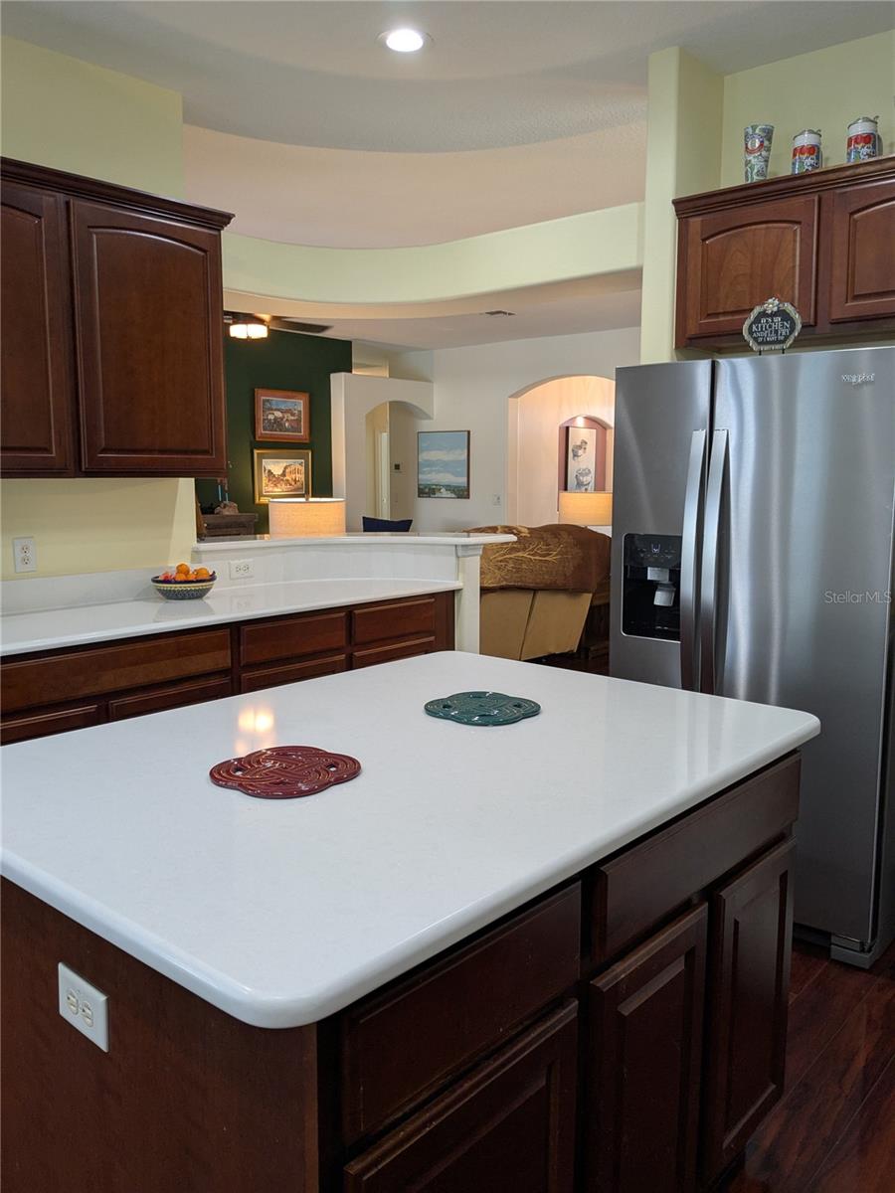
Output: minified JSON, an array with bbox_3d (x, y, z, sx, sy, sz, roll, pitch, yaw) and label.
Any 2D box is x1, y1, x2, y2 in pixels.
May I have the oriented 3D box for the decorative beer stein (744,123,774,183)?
[{"bbox_3d":[1.046,-1.465,3.138,0.096,0.235,0.096,7,10,41],"label":"decorative beer stein"}]

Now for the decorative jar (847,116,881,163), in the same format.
[{"bbox_3d":[1.300,-1.406,2.919,0.090,0.180,0.092,0,8,0],"label":"decorative jar"}]

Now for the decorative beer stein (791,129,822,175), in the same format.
[{"bbox_3d":[1.167,-1.423,3.035,0.090,0.180,0.092,0,8,0],"label":"decorative beer stein"}]

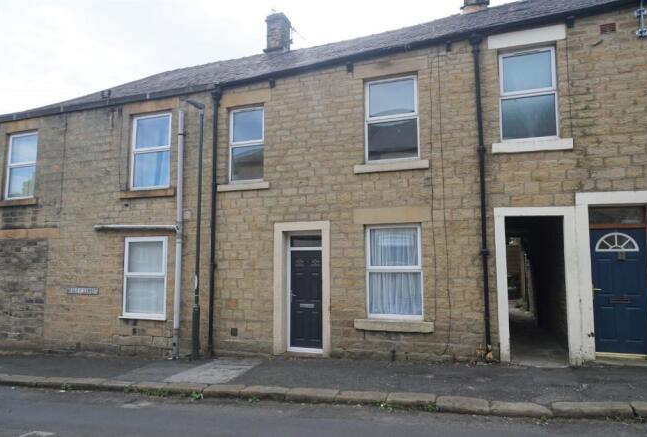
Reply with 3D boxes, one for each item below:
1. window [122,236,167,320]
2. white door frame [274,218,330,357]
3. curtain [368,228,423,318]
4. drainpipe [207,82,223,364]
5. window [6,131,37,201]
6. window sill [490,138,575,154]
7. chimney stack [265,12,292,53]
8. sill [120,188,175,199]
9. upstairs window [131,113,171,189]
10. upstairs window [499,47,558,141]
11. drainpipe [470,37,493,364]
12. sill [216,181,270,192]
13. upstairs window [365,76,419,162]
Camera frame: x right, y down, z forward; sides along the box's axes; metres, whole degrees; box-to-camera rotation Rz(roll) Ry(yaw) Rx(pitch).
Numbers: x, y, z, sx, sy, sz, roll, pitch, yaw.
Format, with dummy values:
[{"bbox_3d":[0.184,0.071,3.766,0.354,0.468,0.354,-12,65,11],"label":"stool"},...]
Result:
[{"bbox_3d":[-4.045,1.364,10.007,1.240,1.848,0.100,-2,-6,20],"label":"window"},{"bbox_3d":[-0.397,1.374,8.687,1.207,2.605,0.200,-2,-6,20],"label":"white door frame"},{"bbox_3d":[1.349,1.006,8.167,1.020,1.653,0.080,-2,-6,20],"label":"curtain"},{"bbox_3d":[-2.297,0.003,9.332,0.160,5.736,0.160,-2,-6,20],"label":"drainpipe"},{"bbox_3d":[-8.388,-1.455,12.219,1.154,1.848,0.100,-2,-5,21],"label":"window"},{"bbox_3d":[3.525,-1.200,7.402,1.220,0.176,0.170,-2,-5,21],"label":"window sill"},{"bbox_3d":[-1.323,-5.443,13.210,0.594,1.149,0.580,-2,-6,20],"label":"chimney stack"},{"bbox_3d":[-4.040,-0.547,10.174,1.552,0.145,0.200,-2,-6,20],"label":"sill"},{"bbox_3d":[-4.123,-1.592,10.551,1.162,1.804,0.100,-2,-5,21],"label":"upstairs window"},{"bbox_3d":[3.550,-2.127,7.575,0.876,1.585,0.100,-2,-5,21],"label":"upstairs window"},{"bbox_3d":[2.732,-0.467,7.500,0.170,5.599,0.160,-2,-6,20],"label":"drainpipe"},{"bbox_3d":[-1.660,-0.648,9.295,1.254,0.119,0.200,-2,-6,20],"label":"sill"},{"bbox_3d":[1.334,-1.880,8.427,1.014,1.578,0.100,-2,-5,21],"label":"upstairs window"}]

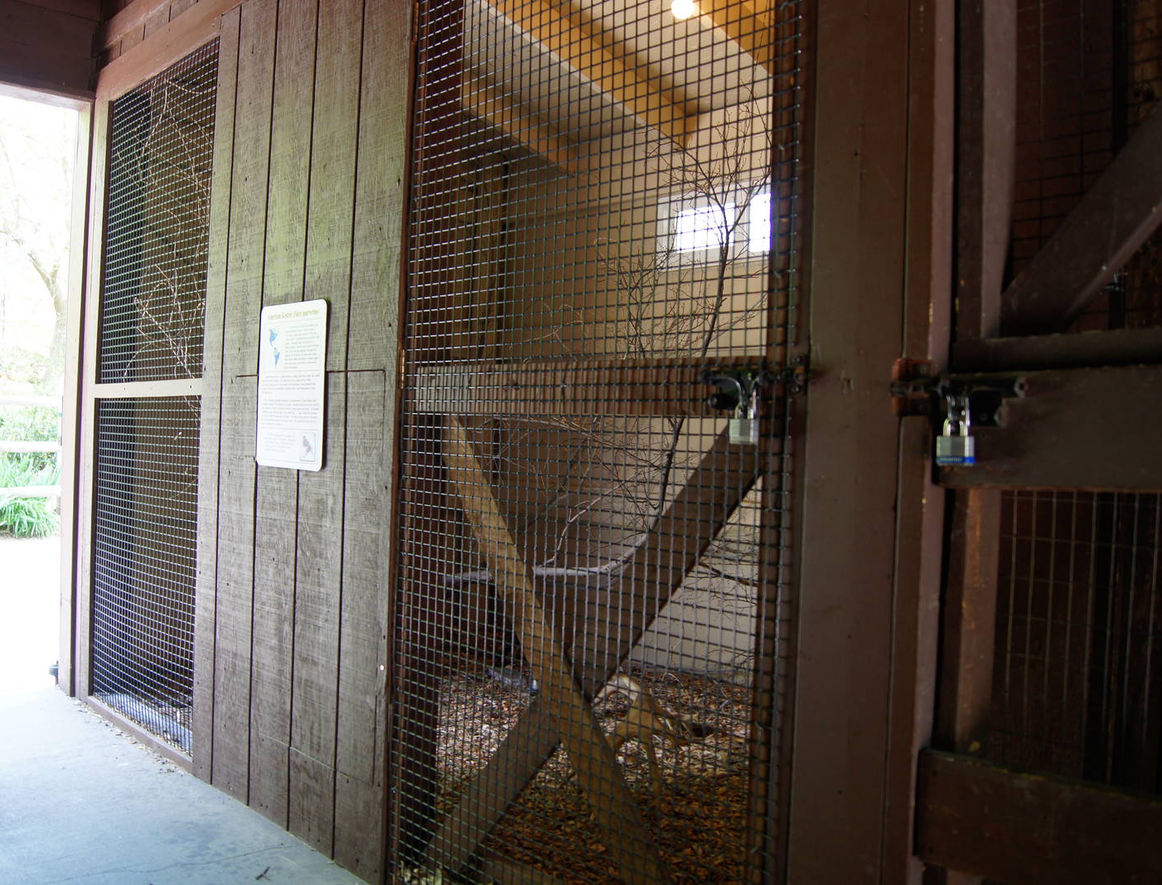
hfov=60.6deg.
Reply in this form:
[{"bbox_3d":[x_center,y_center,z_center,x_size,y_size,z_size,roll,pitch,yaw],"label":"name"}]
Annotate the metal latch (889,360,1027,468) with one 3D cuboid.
[{"bbox_3d":[0.433,-0.035,1.166,0.052,0.128,0.167,2,0,-45],"label":"metal latch"}]

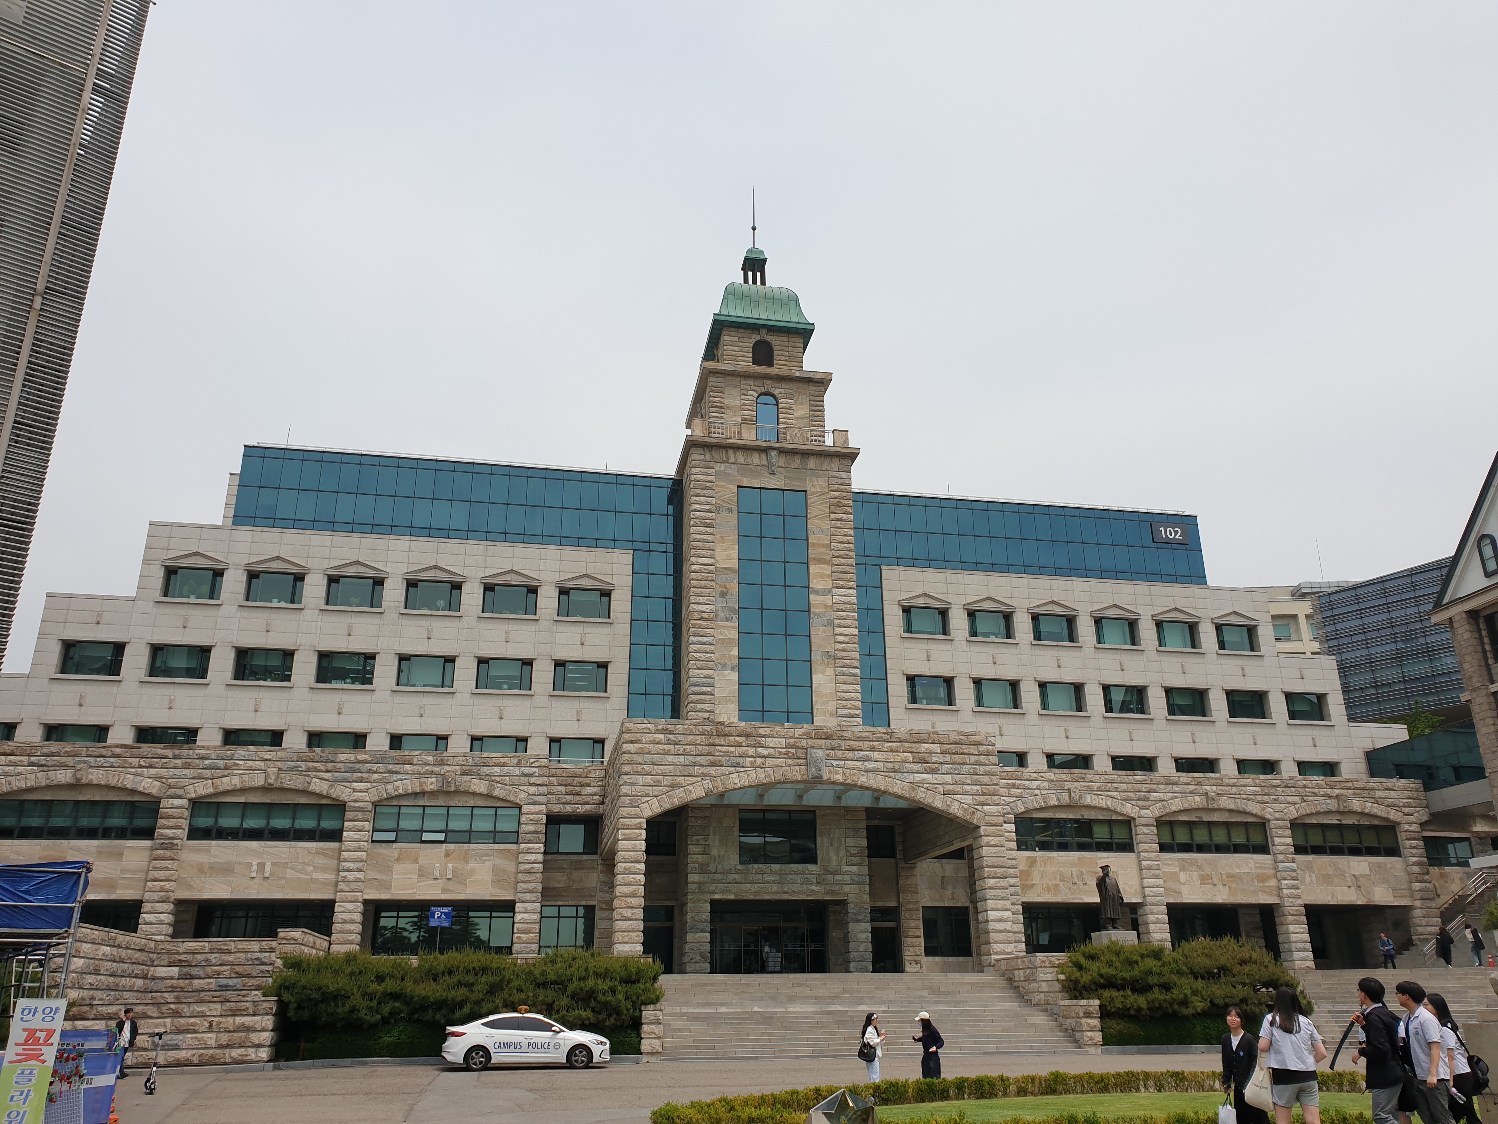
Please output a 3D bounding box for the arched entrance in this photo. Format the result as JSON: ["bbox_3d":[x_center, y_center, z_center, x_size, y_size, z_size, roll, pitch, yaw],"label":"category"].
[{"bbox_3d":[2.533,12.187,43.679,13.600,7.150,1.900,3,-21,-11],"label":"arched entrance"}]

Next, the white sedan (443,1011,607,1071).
[{"bbox_3d":[-6.184,13.240,31.287,4.570,1.470,1.800,3,-21,-10],"label":"white sedan"}]

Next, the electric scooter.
[{"bbox_3d":[-12.412,10.476,23.512,0.470,1.150,1.050,11,-23,-29],"label":"electric scooter"}]

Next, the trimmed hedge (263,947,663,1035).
[{"bbox_3d":[-8.292,12.711,33.606,11.350,2.200,2.500,3,-20,-11],"label":"trimmed hedge"}]

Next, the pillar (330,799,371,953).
[{"bbox_3d":[-15.815,12.637,44.818,1.040,6.120,1.000,3,-20,-11],"label":"pillar"}]

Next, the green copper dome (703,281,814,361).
[{"bbox_3d":[0.289,-13.121,61.903,5.400,3.550,5.400,3,-20,-11],"label":"green copper dome"}]

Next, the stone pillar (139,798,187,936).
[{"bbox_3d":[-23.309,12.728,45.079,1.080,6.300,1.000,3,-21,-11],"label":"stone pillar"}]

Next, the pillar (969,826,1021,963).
[{"bbox_3d":[9.367,12.735,43.159,1.000,5.200,0.980,3,-20,-11],"label":"pillar"}]

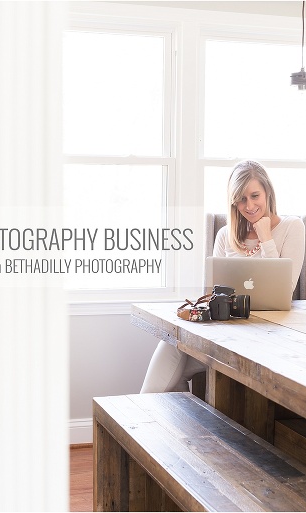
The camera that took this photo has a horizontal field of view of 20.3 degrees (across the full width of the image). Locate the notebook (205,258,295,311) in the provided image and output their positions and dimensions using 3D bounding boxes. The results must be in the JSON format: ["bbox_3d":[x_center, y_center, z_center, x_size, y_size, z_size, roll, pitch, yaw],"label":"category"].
[{"bbox_3d":[0.357,0.098,3.306,0.325,0.210,0.307,0,4,-2],"label":"notebook"}]

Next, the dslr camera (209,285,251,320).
[{"bbox_3d":[0.278,0.159,3.045,0.153,0.121,0.140,1,4,4],"label":"dslr camera"}]

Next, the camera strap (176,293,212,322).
[{"bbox_3d":[0.142,0.171,2.912,0.128,0.086,0.120,0,4,0],"label":"camera strap"}]

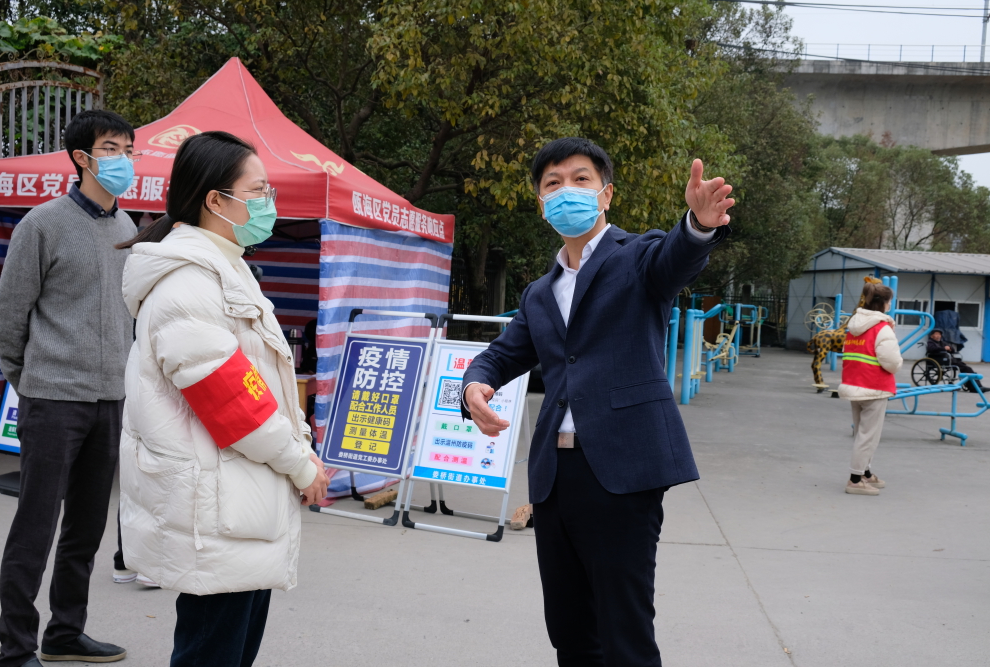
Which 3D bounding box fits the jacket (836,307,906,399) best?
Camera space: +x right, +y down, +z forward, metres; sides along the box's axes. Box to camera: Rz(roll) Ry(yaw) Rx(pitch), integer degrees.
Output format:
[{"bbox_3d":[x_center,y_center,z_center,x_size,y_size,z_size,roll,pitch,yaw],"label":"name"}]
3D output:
[{"bbox_3d":[2.900,0.163,7.720,0.420,0.720,0.530,1,2,-37],"label":"jacket"}]

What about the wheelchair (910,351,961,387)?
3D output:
[{"bbox_3d":[8.700,0.650,19.450,0.640,0.900,1.030,1,2,-36],"label":"wheelchair"}]

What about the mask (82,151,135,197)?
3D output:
[{"bbox_3d":[-1.130,-0.473,2.970,0.125,0.127,0.155,3,2,24],"label":"mask"}]

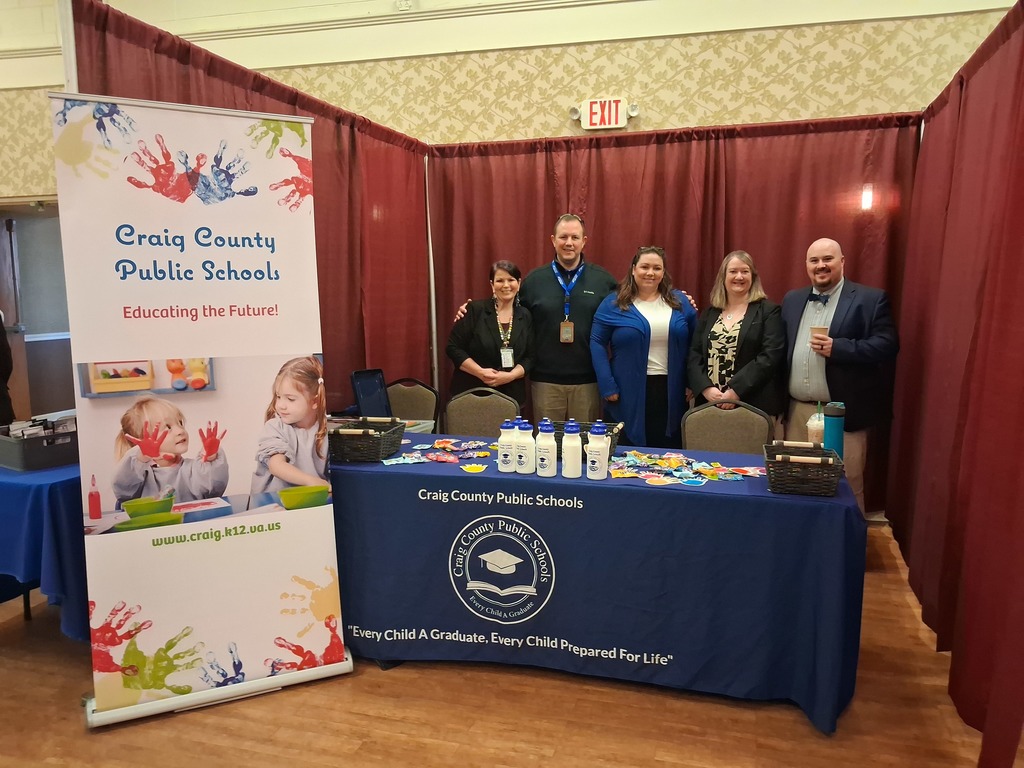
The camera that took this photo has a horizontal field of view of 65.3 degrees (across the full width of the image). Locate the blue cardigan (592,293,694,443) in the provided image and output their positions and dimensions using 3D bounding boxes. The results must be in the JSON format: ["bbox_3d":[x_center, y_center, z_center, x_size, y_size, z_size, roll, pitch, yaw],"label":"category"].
[{"bbox_3d":[0.687,-0.077,4.206,0.550,0.836,0.340,-1,7,-3],"label":"blue cardigan"}]

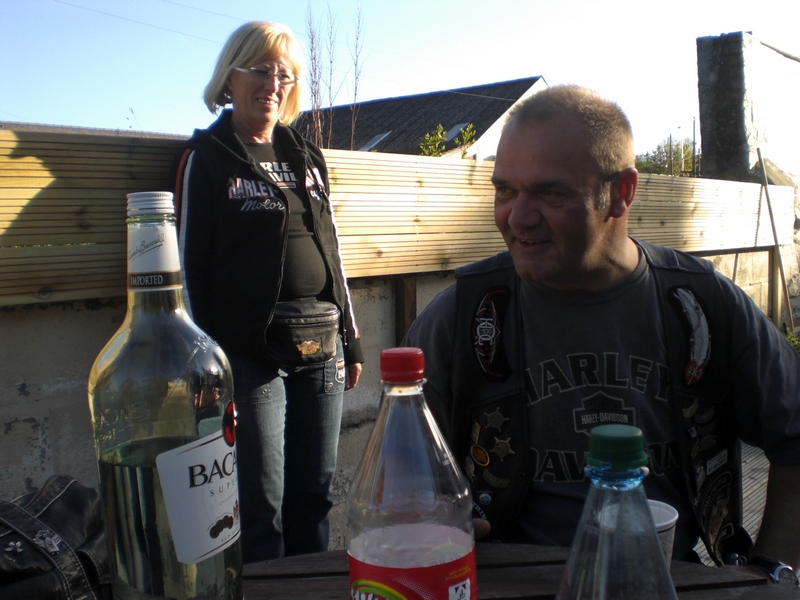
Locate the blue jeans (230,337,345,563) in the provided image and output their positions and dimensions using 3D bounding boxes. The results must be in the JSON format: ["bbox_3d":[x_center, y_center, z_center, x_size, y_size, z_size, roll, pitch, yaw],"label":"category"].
[{"bbox_3d":[-0.300,0.485,2.270,0.330,0.900,0.240,-5,6,-25],"label":"blue jeans"}]

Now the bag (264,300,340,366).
[{"bbox_3d":[-0.229,0.080,2.090,0.192,0.145,0.085,-5,6,-25],"label":"bag"}]

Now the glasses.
[{"bbox_3d":[-0.348,-0.553,2.190,0.136,0.040,0.140,0,16,-37],"label":"glasses"}]

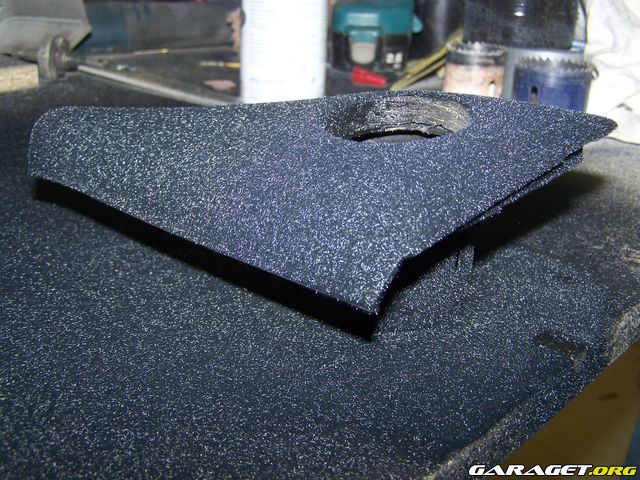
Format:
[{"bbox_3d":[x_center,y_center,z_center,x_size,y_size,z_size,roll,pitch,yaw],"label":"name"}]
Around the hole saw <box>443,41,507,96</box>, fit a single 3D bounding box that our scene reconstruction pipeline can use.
[{"bbox_3d":[0.138,-0.146,0.626,0.050,0.048,0.050,0,24,0],"label":"hole saw"}]

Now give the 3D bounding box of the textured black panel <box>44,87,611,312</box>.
[{"bbox_3d":[-0.023,-0.038,0.332,0.256,0.034,0.171,18,38,34],"label":"textured black panel"}]

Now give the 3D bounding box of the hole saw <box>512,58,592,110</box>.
[{"bbox_3d":[0.182,-0.114,0.558,0.060,0.048,0.060,0,24,0],"label":"hole saw"}]

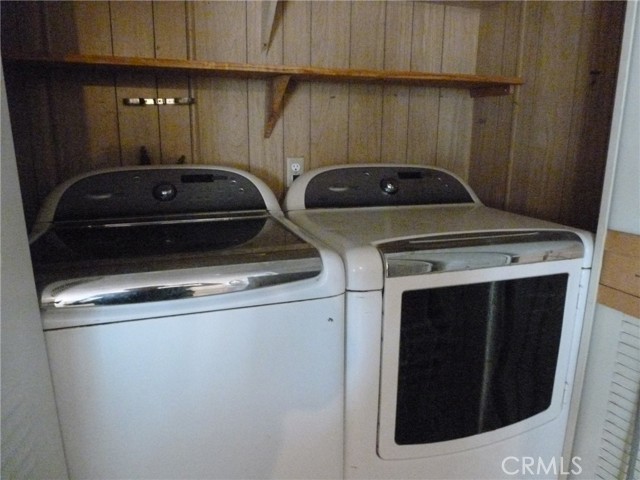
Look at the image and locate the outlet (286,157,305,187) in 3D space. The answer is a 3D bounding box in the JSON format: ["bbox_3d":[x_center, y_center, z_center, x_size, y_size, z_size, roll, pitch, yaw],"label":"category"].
[{"bbox_3d":[-0.096,-0.268,1.762,0.071,0.115,0.010,-3,13,-17],"label":"outlet"}]

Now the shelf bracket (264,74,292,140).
[{"bbox_3d":[-0.155,-0.473,1.595,0.038,0.208,0.210,-4,13,-20],"label":"shelf bracket"}]

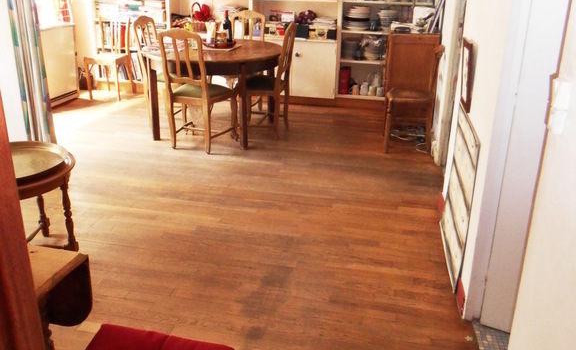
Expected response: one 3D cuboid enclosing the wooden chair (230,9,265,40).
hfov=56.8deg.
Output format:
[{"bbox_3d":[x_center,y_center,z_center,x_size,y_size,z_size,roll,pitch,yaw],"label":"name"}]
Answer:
[{"bbox_3d":[-0.448,-1.086,5.350,0.440,0.990,0.490,5,21,11],"label":"wooden chair"}]

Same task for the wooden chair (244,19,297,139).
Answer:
[{"bbox_3d":[-0.213,-0.872,4.863,0.520,1.000,0.450,8,21,17],"label":"wooden chair"}]

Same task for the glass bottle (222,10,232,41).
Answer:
[{"bbox_3d":[-0.563,-1.406,5.048,0.077,0.300,0.077,5,21,11],"label":"glass bottle"}]

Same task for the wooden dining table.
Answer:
[{"bbox_3d":[-0.624,-0.746,4.798,1.240,0.745,1.280,1,21,0],"label":"wooden dining table"}]

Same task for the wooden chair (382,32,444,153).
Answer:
[{"bbox_3d":[1.100,-0.686,4.539,0.460,0.940,0.490,10,22,22],"label":"wooden chair"}]

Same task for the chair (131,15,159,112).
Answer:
[{"bbox_3d":[-1.114,-0.929,4.960,0.520,1.000,0.450,9,22,21],"label":"chair"}]

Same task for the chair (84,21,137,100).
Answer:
[{"bbox_3d":[-2.033,-1.320,6.056,0.410,0.870,0.470,3,21,5],"label":"chair"}]

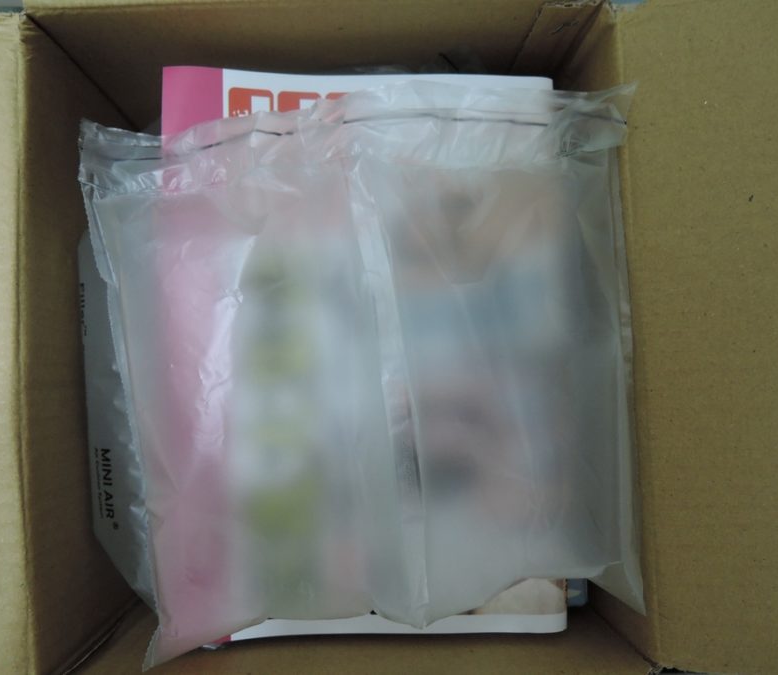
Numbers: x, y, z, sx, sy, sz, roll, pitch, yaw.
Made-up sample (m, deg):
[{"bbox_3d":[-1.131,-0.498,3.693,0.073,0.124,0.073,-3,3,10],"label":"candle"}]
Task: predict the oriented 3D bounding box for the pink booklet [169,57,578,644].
[{"bbox_3d":[-0.013,0.008,0.330,0.210,0.010,0.297,-1,88,-2],"label":"pink booklet"}]

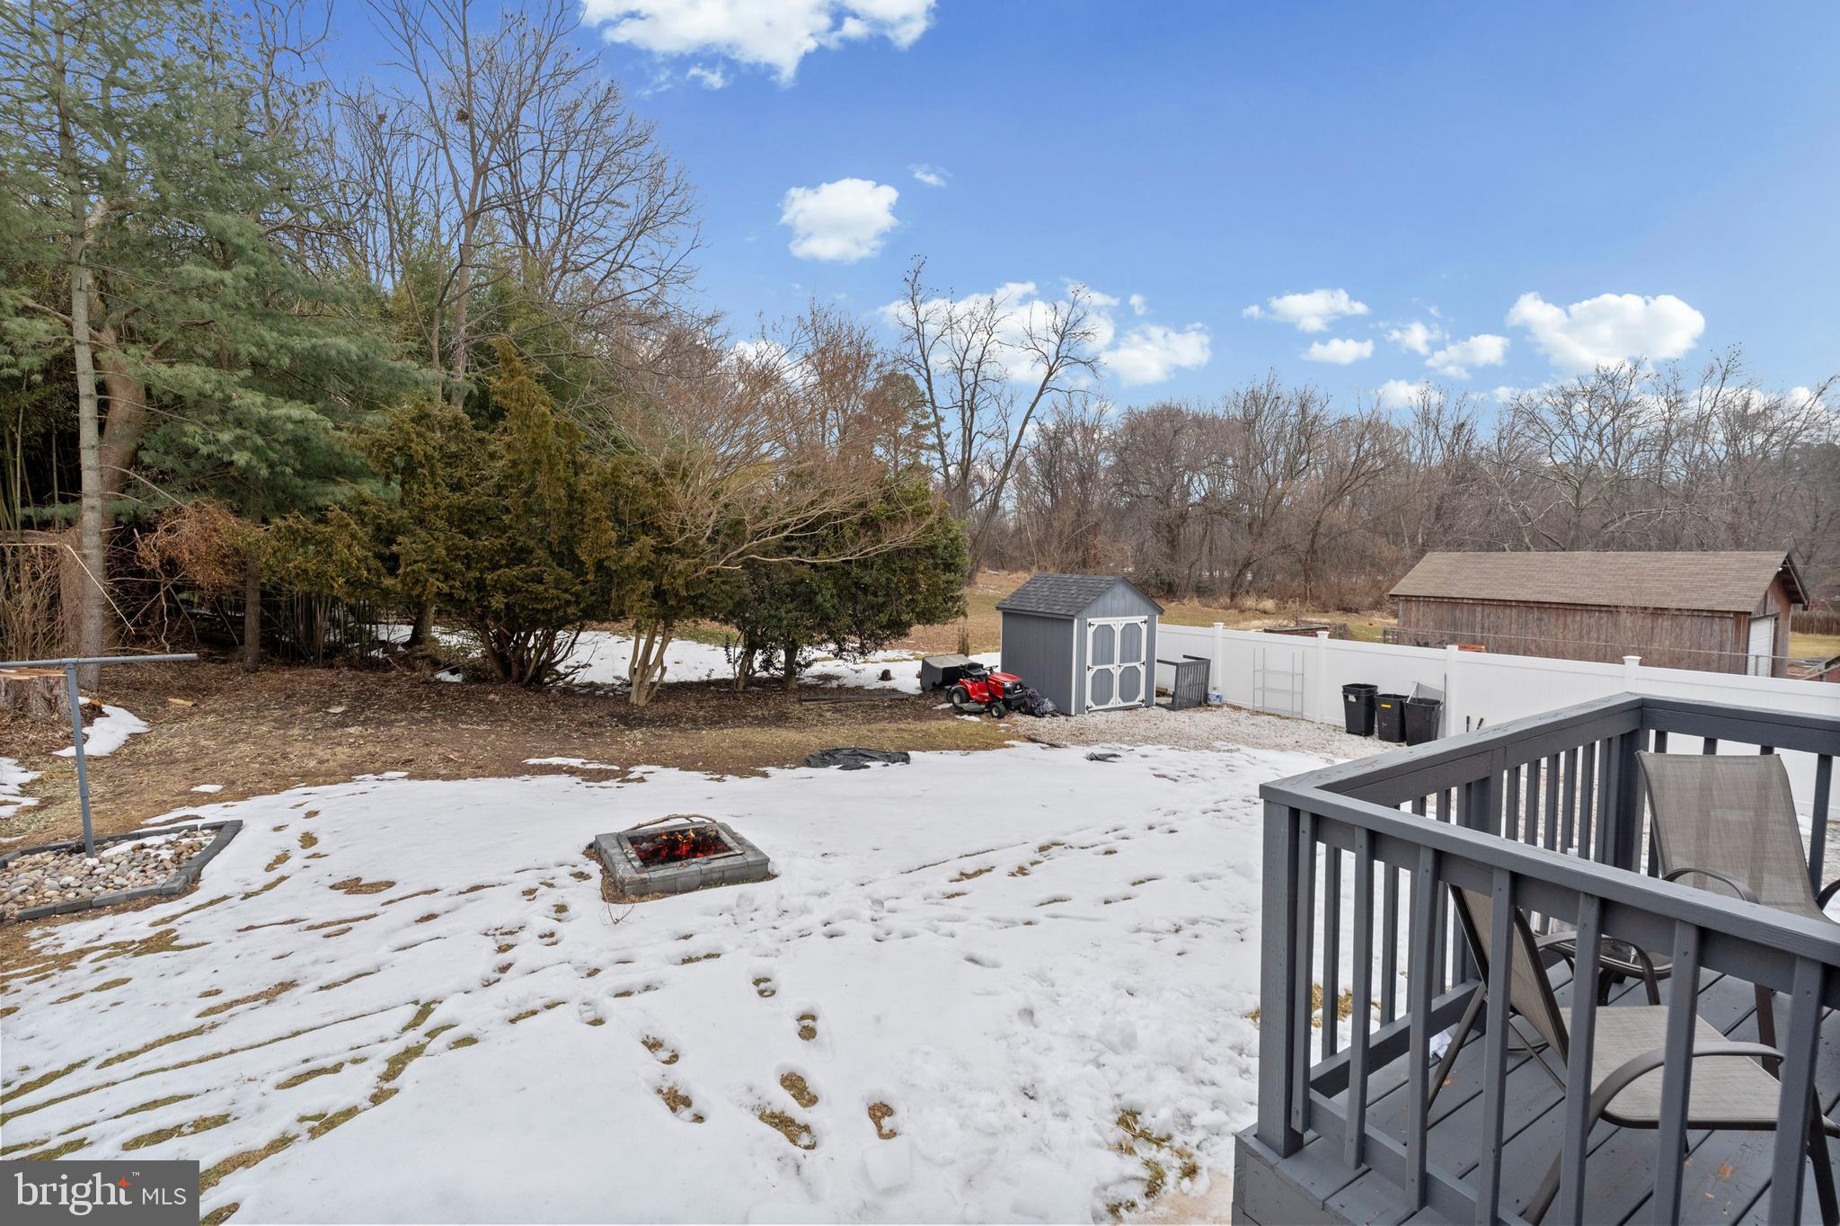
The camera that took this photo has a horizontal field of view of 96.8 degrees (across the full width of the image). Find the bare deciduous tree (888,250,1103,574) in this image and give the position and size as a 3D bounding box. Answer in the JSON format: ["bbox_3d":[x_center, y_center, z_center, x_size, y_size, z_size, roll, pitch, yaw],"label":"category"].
[{"bbox_3d":[4.528,-11.834,50.000,12.200,19.200,10.500,0,5,0],"label":"bare deciduous tree"}]

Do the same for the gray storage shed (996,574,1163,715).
[{"bbox_3d":[3.770,0.604,19.601,2.571,3.045,3.104,-3,5,-27],"label":"gray storage shed"}]

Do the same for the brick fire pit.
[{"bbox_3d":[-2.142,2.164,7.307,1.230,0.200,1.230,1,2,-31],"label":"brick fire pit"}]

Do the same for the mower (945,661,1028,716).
[{"bbox_3d":[1.578,1.725,18.500,1.080,1.040,1.700,-4,6,-36],"label":"mower"}]

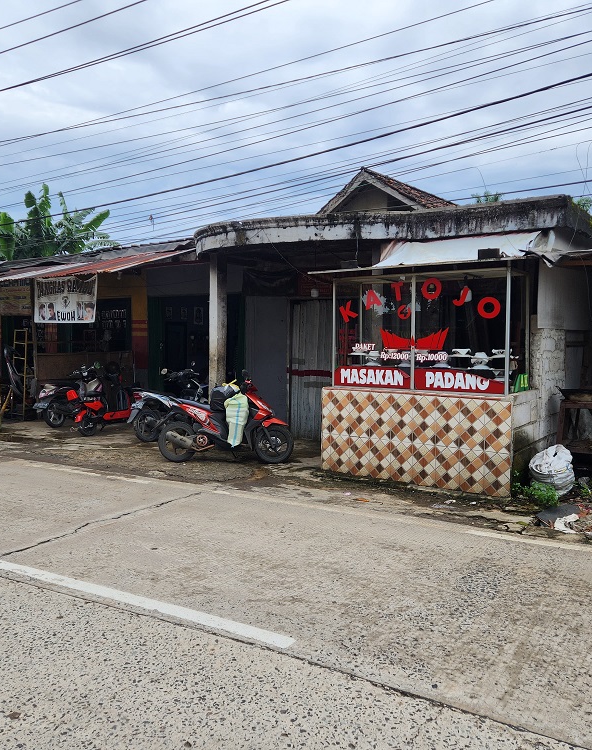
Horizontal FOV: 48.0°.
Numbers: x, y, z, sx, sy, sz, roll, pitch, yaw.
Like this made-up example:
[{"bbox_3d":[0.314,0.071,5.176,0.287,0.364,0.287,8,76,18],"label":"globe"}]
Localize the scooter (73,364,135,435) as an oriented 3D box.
[{"bbox_3d":[-3.026,0.398,10.921,0.630,1.100,1.600,2,3,28],"label":"scooter"}]

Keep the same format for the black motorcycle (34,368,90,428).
[{"bbox_3d":[-3.996,0.325,12.171,0.680,1.100,1.850,2,3,26],"label":"black motorcycle"}]

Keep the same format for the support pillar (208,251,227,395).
[{"bbox_3d":[-1.081,-0.324,9.228,0.190,2.750,0.190,2,4,32],"label":"support pillar"}]

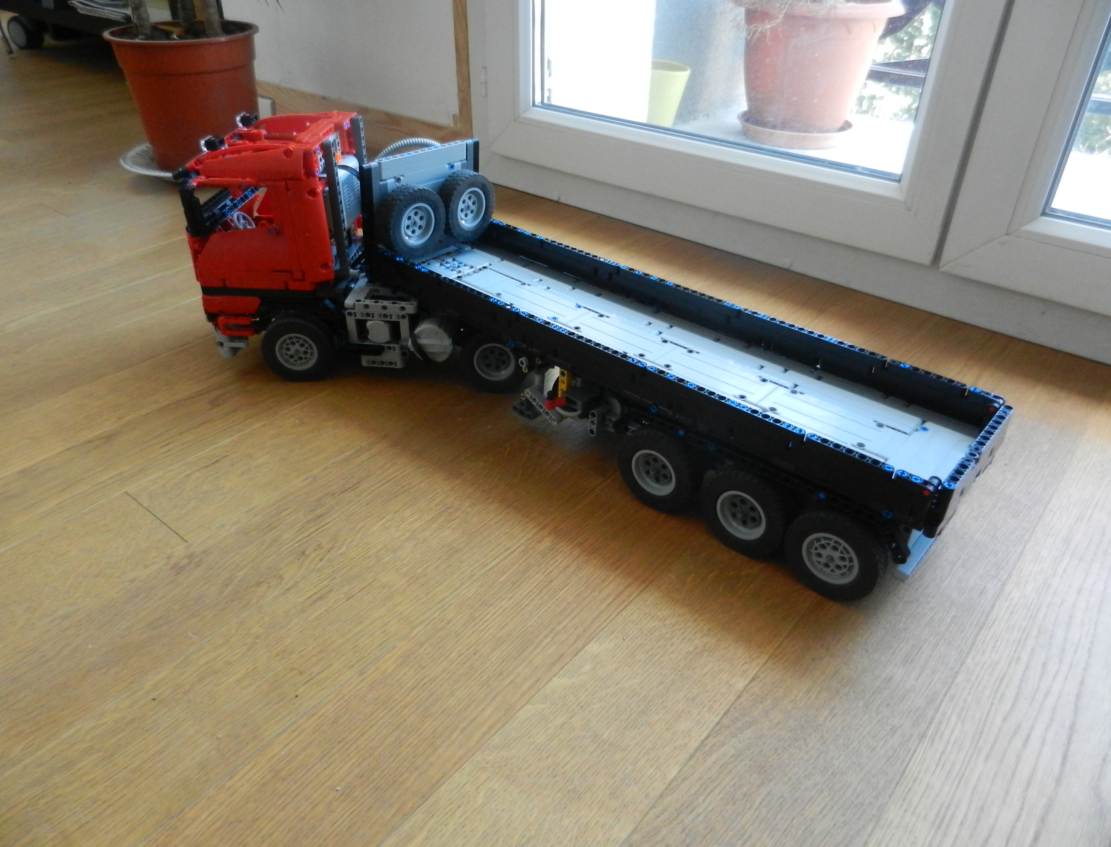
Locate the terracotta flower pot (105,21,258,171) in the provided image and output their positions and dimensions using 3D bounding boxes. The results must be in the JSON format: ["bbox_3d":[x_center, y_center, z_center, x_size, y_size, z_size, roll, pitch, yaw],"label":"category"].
[{"bbox_3d":[-0.567,-0.517,1.294,0.221,0.193,0.221,0,33,0],"label":"terracotta flower pot"}]

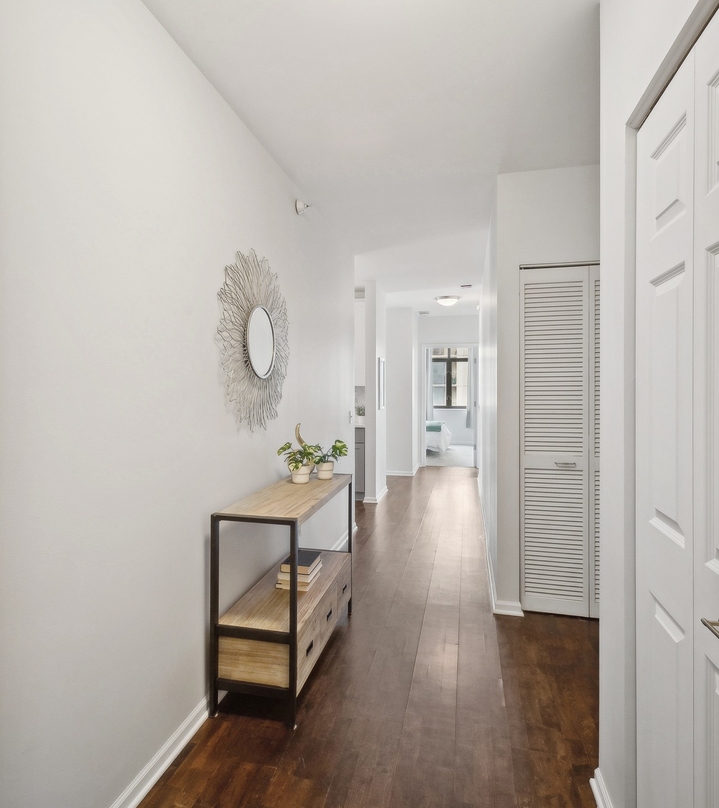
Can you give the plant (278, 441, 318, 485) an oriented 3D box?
[{"bbox_3d":[-0.316,0.319,2.696,0.195,0.202,0.185,0,2,12],"label":"plant"}]

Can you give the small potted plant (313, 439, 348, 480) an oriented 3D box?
[{"bbox_3d":[-0.170,0.313,2.847,0.185,0.205,0.180,0,2,12],"label":"small potted plant"}]

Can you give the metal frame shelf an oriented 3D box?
[{"bbox_3d":[-0.315,0.832,2.465,0.358,0.810,0.982,0,2,12],"label":"metal frame shelf"}]

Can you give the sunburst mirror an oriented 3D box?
[{"bbox_3d":[-0.487,-0.293,2.438,0.053,0.830,0.825,0,2,12],"label":"sunburst mirror"}]

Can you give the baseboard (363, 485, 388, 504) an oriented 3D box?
[{"bbox_3d":[0.209,1.086,6.179,0.170,0.080,0.810,0,2,12],"label":"baseboard"}]

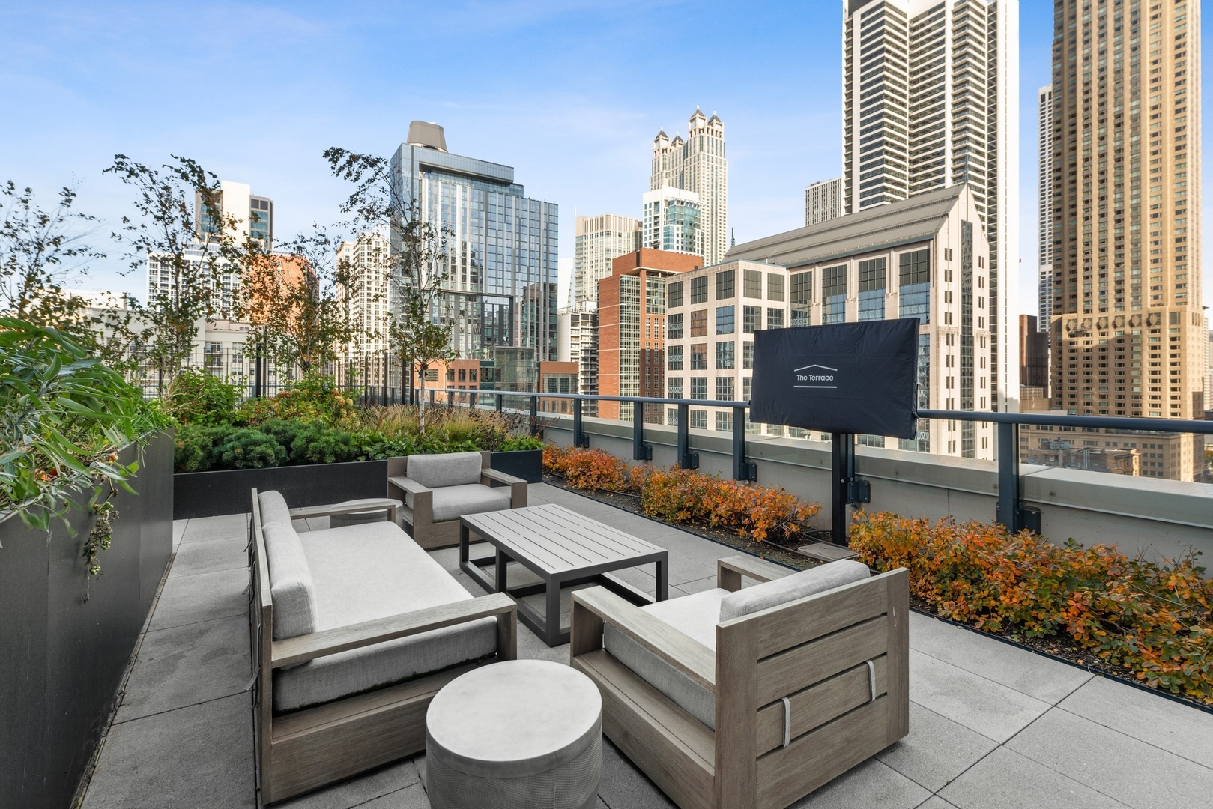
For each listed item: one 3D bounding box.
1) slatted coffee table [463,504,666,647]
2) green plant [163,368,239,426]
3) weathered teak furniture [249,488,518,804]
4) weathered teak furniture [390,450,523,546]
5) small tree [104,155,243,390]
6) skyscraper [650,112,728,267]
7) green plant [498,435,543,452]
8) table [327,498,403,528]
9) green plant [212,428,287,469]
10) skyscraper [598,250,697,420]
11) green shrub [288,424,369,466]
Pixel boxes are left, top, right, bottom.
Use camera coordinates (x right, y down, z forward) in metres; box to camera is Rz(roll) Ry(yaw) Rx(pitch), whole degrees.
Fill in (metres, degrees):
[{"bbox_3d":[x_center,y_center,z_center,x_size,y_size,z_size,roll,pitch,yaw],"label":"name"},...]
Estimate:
[{"bbox_3d":[-0.370,1.082,3.756,0.814,0.398,1.504,-1,3,-33],"label":"slatted coffee table"},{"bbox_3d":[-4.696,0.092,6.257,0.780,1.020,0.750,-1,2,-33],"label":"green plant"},{"bbox_3d":[-1.405,0.962,3.014,0.924,0.682,2.290,-1,3,-34],"label":"weathered teak furniture"},{"bbox_3d":[-1.345,0.816,4.872,0.970,0.630,0.900,-1,2,-33],"label":"weathered teak furniture"},{"bbox_3d":[-5.160,-1.155,6.393,1.380,3.683,1.350,-1,3,-39],"label":"small tree"},{"bbox_3d":[72.700,-117.121,474.201,29.000,265.000,67.000,-1,2,-33],"label":"skyscraper"},{"bbox_3d":[-1.180,0.532,7.403,0.640,0.290,0.480,-1,2,-33],"label":"green plant"},{"bbox_3d":[-1.849,0.974,4.200,0.510,0.360,0.510,-1,2,-33],"label":"table"},{"bbox_3d":[-3.876,0.485,5.870,0.700,0.460,0.640,-1,2,-33],"label":"green plant"},{"bbox_3d":[16.747,-11.691,206.934,29.000,85.257,27.000,-1,3,-33],"label":"skyscraper"},{"bbox_3d":[-3.382,0.465,6.574,0.850,0.470,0.800,-1,3,-27],"label":"green shrub"}]

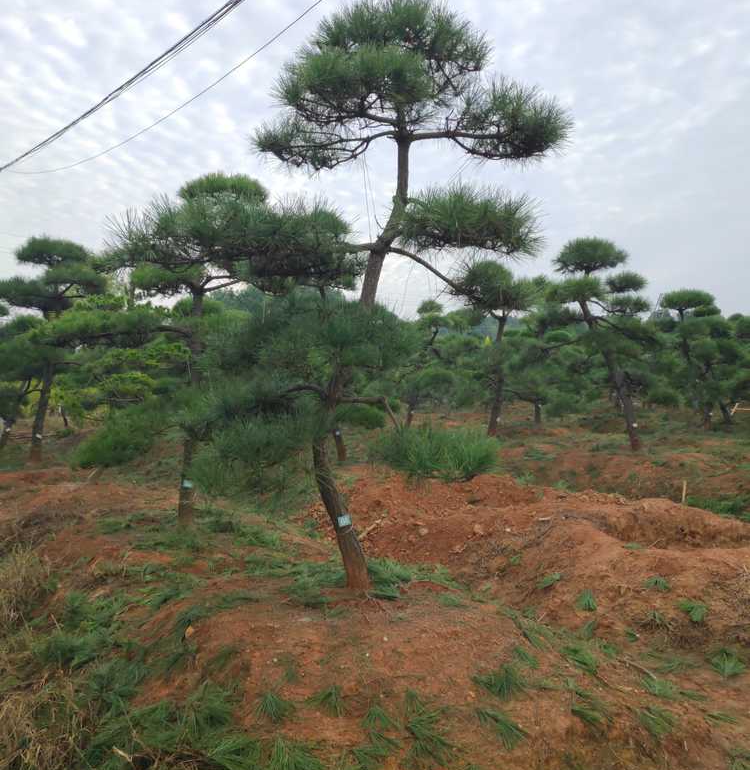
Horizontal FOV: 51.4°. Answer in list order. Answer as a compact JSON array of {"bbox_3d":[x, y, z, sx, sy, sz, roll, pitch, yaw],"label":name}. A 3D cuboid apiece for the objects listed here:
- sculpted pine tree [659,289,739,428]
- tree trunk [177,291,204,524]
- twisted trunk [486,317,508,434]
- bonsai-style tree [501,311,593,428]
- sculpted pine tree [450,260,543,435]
[{"bbox_3d":[6.719,-0.550,16.200,1.612,2.780,1.500,0,1,0],"label":"sculpted pine tree"},{"bbox_3d":[-1.514,0.185,6.400,0.230,1.904,0.200,0,1,0],"label":"tree trunk"},{"bbox_3d":[2.136,-0.148,13.600,0.384,2.127,0.300,0,1,0],"label":"twisted trunk"},{"bbox_3d":[3.428,-0.328,15.500,1.735,2.275,1.500,0,1,0],"label":"bonsai-style tree"},{"bbox_3d":[2.118,-0.654,13.600,1.556,2.977,1.500,0,1,0],"label":"sculpted pine tree"}]

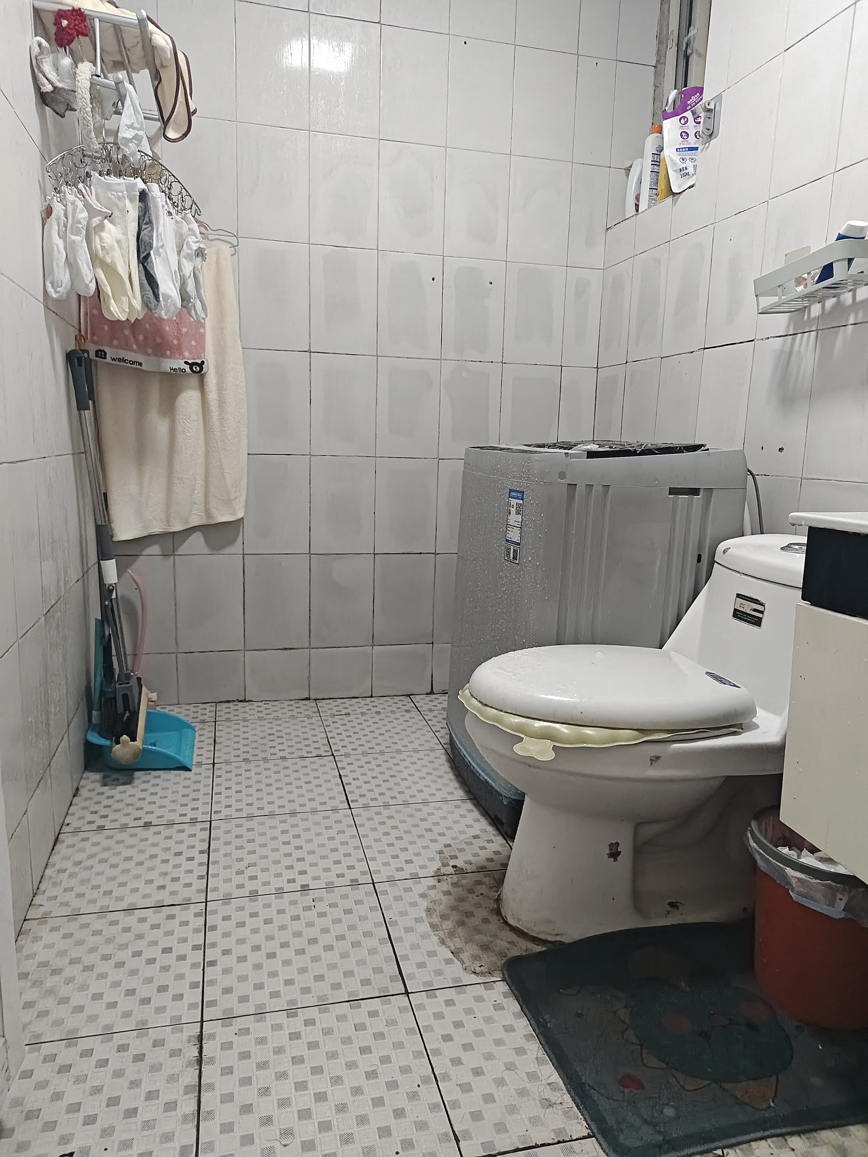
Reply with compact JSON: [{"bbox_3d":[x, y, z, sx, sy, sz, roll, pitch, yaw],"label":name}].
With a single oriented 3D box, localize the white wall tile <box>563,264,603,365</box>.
[{"bbox_3d":[0.472,-0.828,2.449,0.124,0.300,0.010,-1,10,-14],"label":"white wall tile"}]

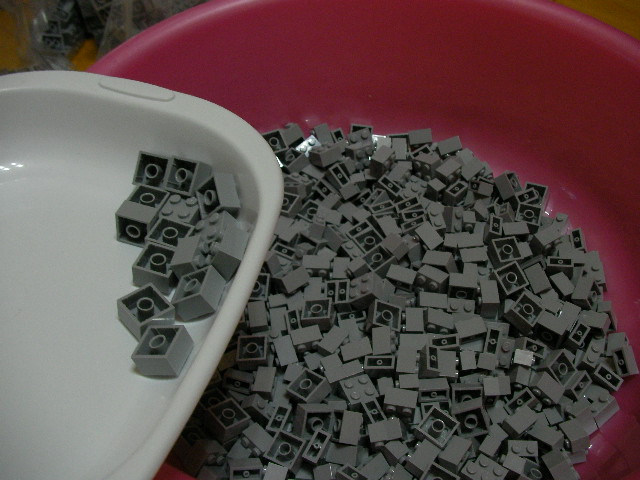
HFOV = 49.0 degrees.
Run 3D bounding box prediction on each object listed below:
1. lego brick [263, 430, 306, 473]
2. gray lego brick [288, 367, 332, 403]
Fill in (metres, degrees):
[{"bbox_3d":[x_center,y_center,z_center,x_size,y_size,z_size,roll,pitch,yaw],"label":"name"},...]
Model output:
[{"bbox_3d":[-0.017,0.109,0.361,0.016,0.011,0.016,18,62,24],"label":"lego brick"},{"bbox_3d":[-0.005,0.081,0.377,0.016,0.011,0.016,20,58,42],"label":"gray lego brick"}]

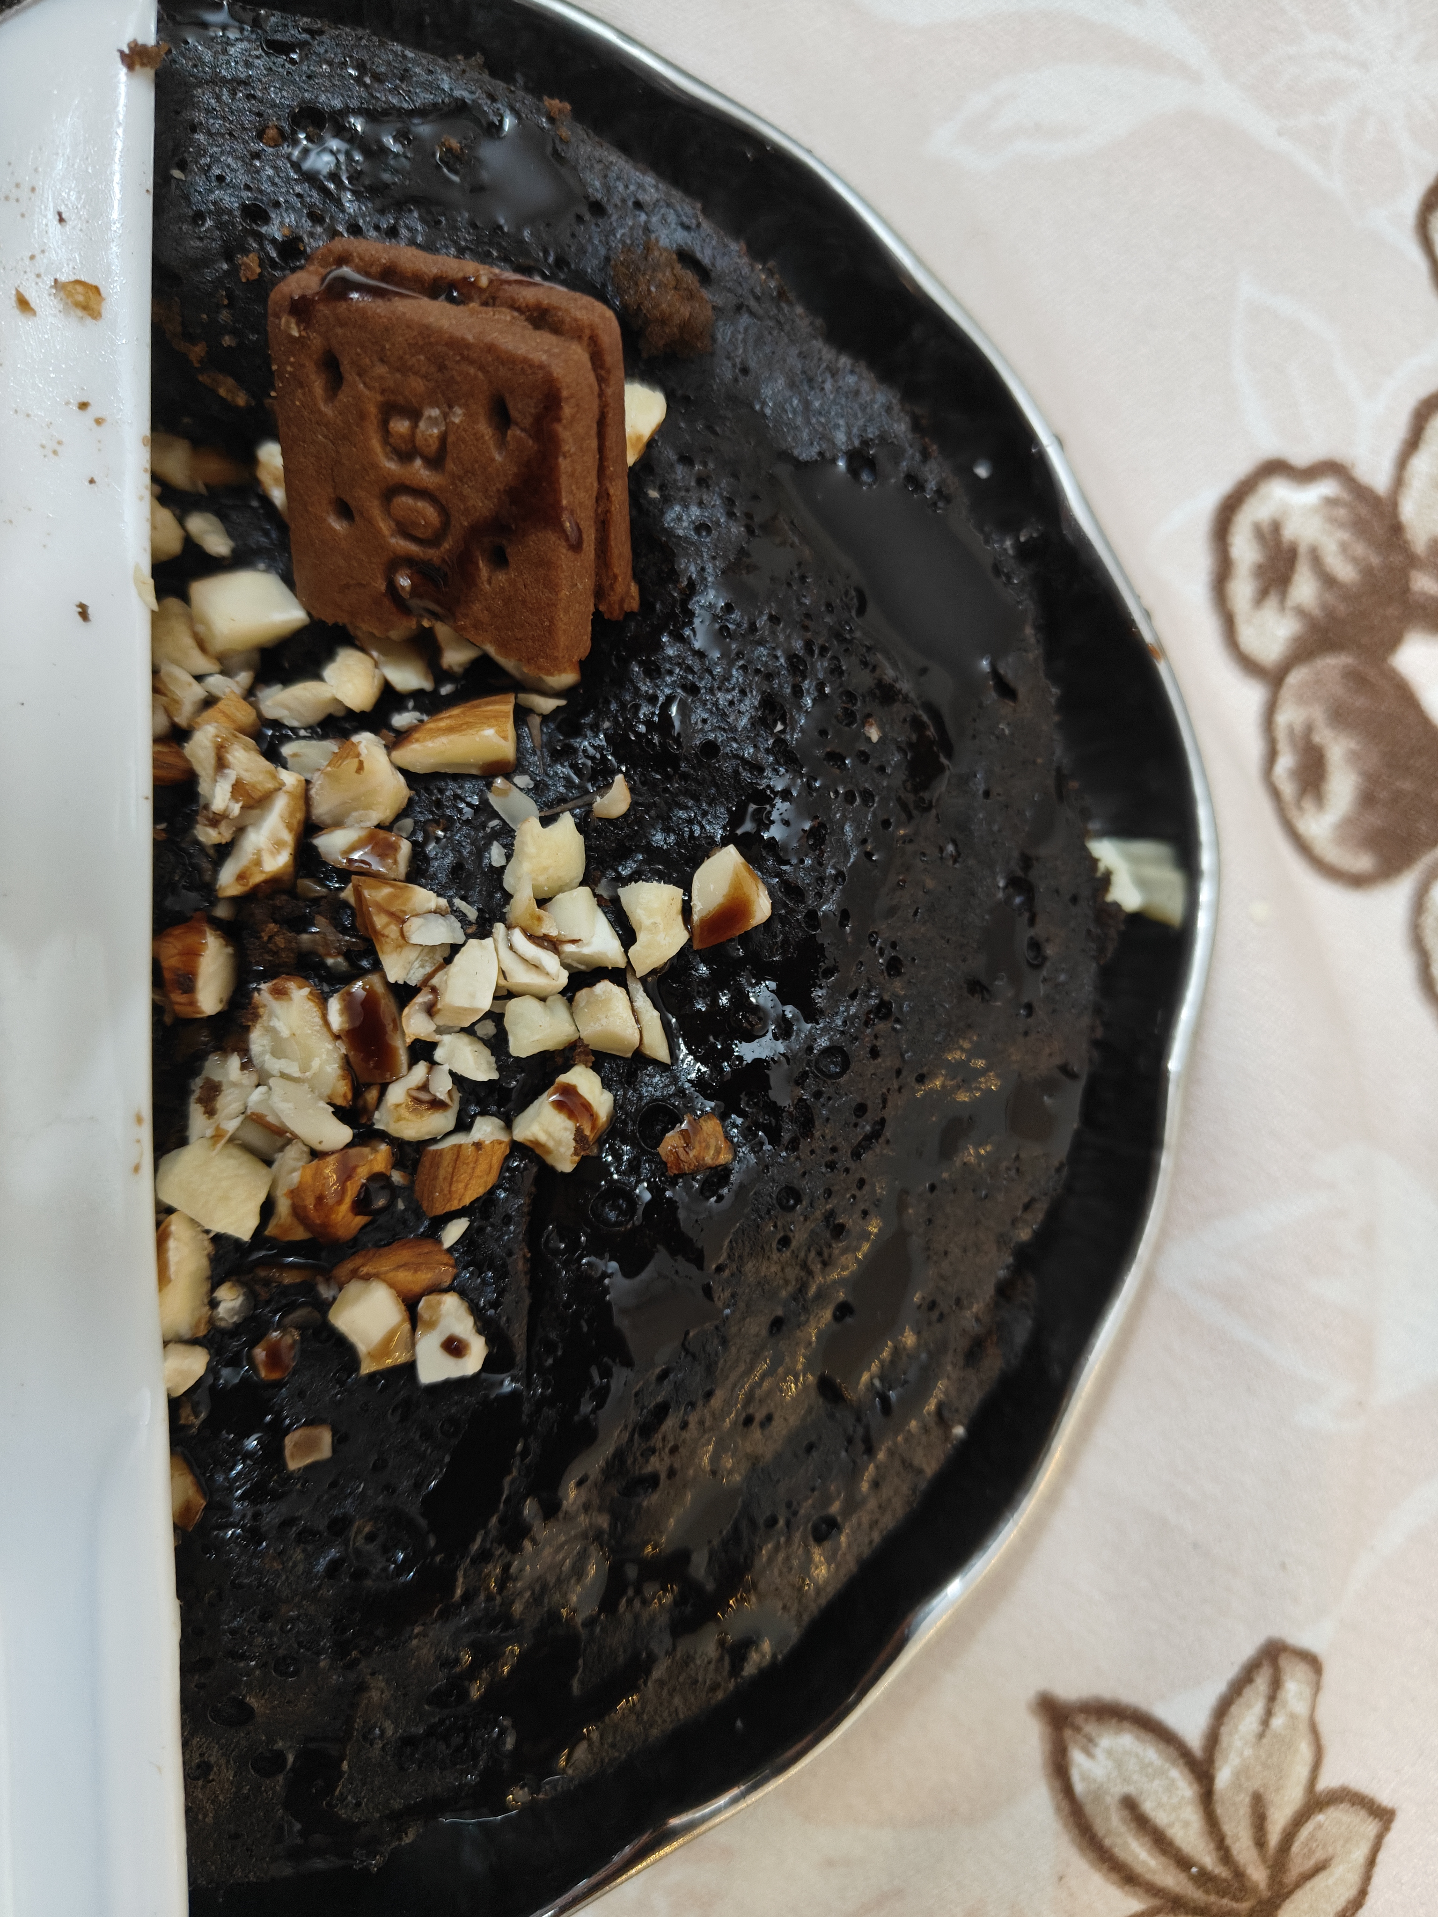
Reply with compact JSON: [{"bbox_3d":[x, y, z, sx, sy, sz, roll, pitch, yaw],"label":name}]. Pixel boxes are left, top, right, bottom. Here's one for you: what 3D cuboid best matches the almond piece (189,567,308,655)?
[{"bbox_3d":[-0.051,-0.037,0.144,0.011,0.007,0.007,-5,84,-2],"label":"almond piece"}]

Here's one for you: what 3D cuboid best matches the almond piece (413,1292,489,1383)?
[{"bbox_3d":[-0.028,0.040,0.139,0.006,0.006,0.008,-8,85,-2],"label":"almond piece"}]

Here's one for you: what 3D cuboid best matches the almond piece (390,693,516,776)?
[{"bbox_3d":[-0.030,-0.025,0.150,0.013,0.007,0.007,-8,84,-1],"label":"almond piece"}]

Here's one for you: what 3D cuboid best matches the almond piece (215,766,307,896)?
[{"bbox_3d":[-0.046,-0.012,0.137,0.007,0.008,0.014,19,85,0],"label":"almond piece"}]

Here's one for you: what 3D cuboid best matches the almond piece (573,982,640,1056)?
[{"bbox_3d":[-0.013,0.007,0.147,0.007,0.006,0.007,20,85,2],"label":"almond piece"}]

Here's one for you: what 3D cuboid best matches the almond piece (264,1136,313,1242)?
[{"bbox_3d":[-0.046,0.025,0.145,0.007,0.006,0.011,15,84,1],"label":"almond piece"}]

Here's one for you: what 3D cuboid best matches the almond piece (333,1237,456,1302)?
[{"bbox_3d":[-0.034,0.033,0.139,0.012,0.006,0.006,-2,84,-2],"label":"almond piece"}]

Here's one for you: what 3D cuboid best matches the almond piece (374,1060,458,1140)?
[{"bbox_3d":[-0.030,0.015,0.135,0.008,0.007,0.008,11,85,-1],"label":"almond piece"}]

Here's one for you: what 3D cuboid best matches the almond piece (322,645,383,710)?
[{"bbox_3d":[-0.038,-0.029,0.139,0.006,0.006,0.005,34,85,1],"label":"almond piece"}]

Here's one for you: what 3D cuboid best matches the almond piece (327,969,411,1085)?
[{"bbox_3d":[-0.038,0.008,0.146,0.007,0.007,0.011,-20,85,-2],"label":"almond piece"}]

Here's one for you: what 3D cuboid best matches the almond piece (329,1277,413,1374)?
[{"bbox_3d":[-0.038,0.040,0.144,0.007,0.006,0.008,-30,85,-3],"label":"almond piece"}]

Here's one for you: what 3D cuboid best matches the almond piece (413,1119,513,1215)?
[{"bbox_3d":[-0.026,0.021,0.135,0.012,0.009,0.007,-42,88,-4],"label":"almond piece"}]

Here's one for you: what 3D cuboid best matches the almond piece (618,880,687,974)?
[{"bbox_3d":[-0.007,-0.003,0.144,0.006,0.005,0.010,-10,85,-3],"label":"almond piece"}]

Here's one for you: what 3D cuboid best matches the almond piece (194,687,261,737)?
[{"bbox_3d":[-0.051,-0.024,0.138,0.005,0.006,0.006,45,86,2],"label":"almond piece"}]

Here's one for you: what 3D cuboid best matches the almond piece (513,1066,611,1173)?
[{"bbox_3d":[-0.015,0.017,0.136,0.007,0.009,0.009,43,85,2],"label":"almond piece"}]

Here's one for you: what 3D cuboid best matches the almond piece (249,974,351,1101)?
[{"bbox_3d":[-0.043,0.009,0.135,0.008,0.008,0.014,-23,86,-3],"label":"almond piece"}]

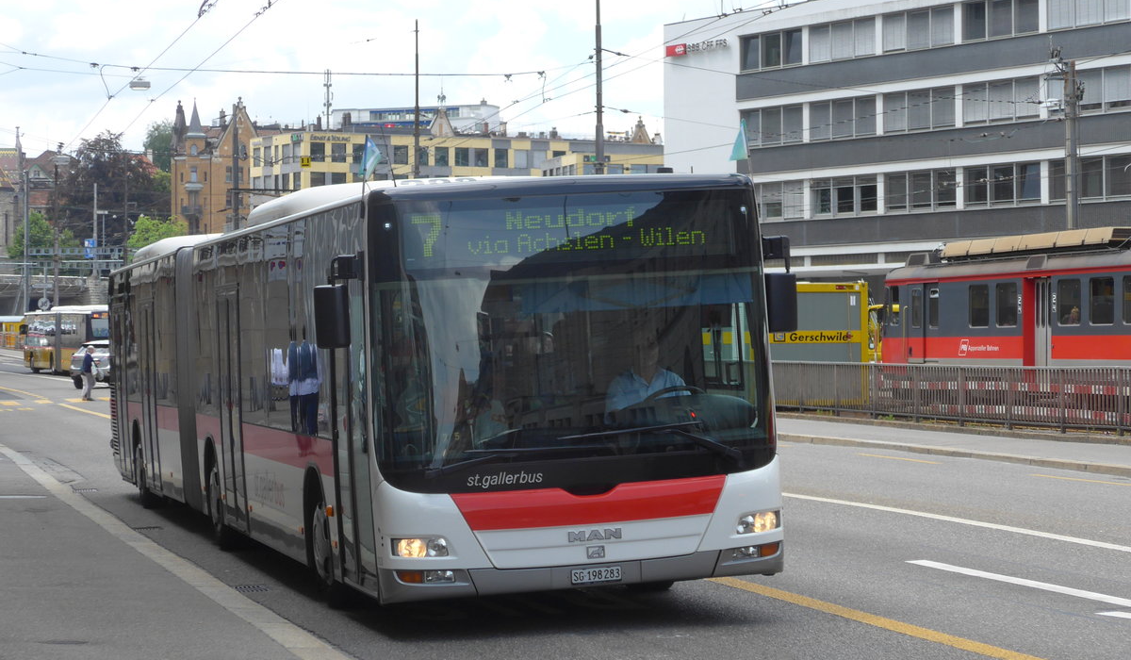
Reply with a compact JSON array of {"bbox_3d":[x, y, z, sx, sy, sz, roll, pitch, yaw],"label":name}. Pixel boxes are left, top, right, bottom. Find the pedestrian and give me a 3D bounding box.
[{"bbox_3d":[-14.550,1.314,89.500,0.420,1.680,0.500,0,0,-12],"label":"pedestrian"}]

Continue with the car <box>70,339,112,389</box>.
[{"bbox_3d":[-16.370,1.208,103.180,1.850,1.690,4.400,0,0,-8],"label":"car"}]

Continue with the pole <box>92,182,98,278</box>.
[{"bbox_3d":[-35.507,-7.578,222.000,0.200,7.260,0.200,0,0,-14],"label":"pole"}]

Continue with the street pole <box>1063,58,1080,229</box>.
[{"bbox_3d":[12.099,-2.468,70.000,0.270,7.920,0.270,0,0,-14],"label":"street pole"}]

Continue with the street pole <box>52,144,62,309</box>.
[{"bbox_3d":[-25.593,-3.582,148.000,0.240,11.010,0.240,0,0,-14],"label":"street pole"}]

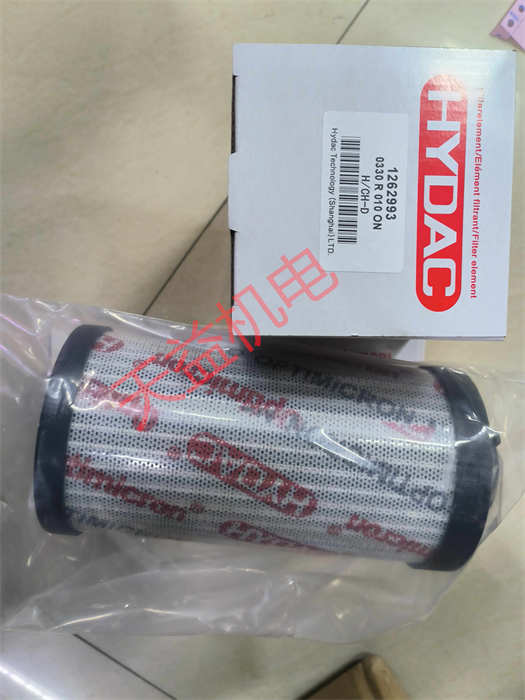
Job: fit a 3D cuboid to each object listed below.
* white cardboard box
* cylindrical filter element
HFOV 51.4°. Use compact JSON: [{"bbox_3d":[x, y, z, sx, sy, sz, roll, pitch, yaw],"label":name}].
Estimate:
[{"bbox_3d":[0.035,-0.063,0.297,0.101,0.206,0.101,0,94,-2],"label":"white cardboard box"},{"bbox_3d":[0.000,0.046,0.261,0.180,0.095,0.095,7,94,-3],"label":"cylindrical filter element"}]

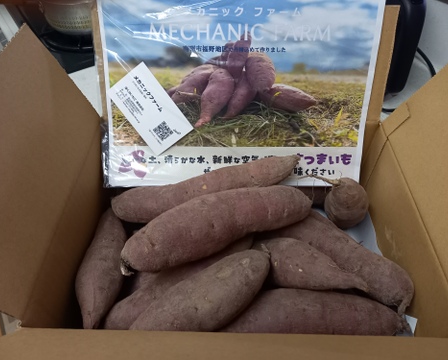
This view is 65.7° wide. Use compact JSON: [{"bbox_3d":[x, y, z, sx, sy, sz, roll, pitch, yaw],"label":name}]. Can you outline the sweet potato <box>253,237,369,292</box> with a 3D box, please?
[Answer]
[{"bbox_3d":[0.080,0.083,0.322,0.109,0.042,0.042,17,51,15],"label":"sweet potato"}]

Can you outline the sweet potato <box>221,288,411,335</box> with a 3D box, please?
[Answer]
[{"bbox_3d":[0.074,0.126,0.318,0.185,0.048,0.050,0,50,3],"label":"sweet potato"}]

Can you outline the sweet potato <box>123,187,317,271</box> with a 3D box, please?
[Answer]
[{"bbox_3d":[-0.002,0.039,0.324,0.188,0.050,0.052,-16,52,-14],"label":"sweet potato"}]

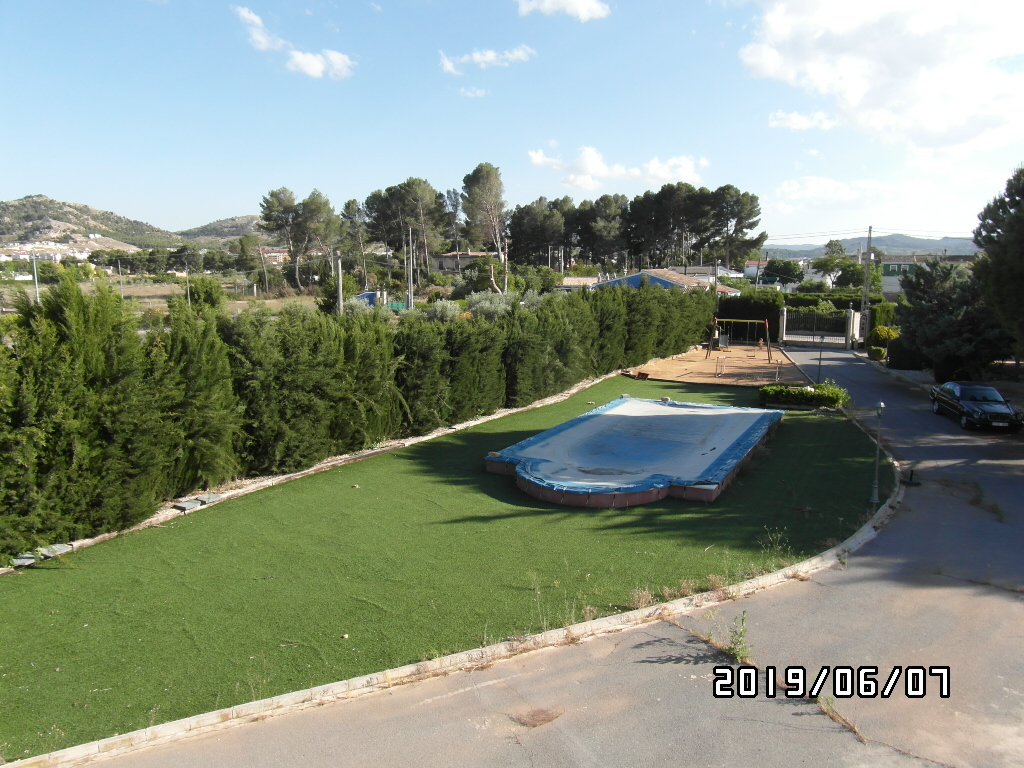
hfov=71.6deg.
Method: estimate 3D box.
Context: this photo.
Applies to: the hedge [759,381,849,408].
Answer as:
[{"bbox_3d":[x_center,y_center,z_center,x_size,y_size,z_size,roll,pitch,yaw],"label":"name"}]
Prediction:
[{"bbox_3d":[12.302,0.394,30.304,3.500,0.800,1.900,3,10,15],"label":"hedge"}]

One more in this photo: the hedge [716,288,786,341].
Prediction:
[{"bbox_3d":[18.060,-5.046,53.647,4.900,3.750,1.700,4,11,24],"label":"hedge"}]

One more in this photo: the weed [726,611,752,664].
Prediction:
[{"bbox_3d":[3.457,3.819,10.677,0.310,0.770,0.310,0,10,0],"label":"weed"}]

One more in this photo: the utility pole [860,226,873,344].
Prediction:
[{"bbox_3d":[27.277,-7.670,54.487,0.500,8.640,0.500,4,11,25],"label":"utility pole"}]

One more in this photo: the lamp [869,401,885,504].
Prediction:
[{"bbox_3d":[8.912,1.686,17.328,0.300,2.570,0.300,0,10,0],"label":"lamp"}]

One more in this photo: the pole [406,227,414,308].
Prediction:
[{"bbox_3d":[-10.192,-10.898,71.182,0.250,9.370,0.250,0,10,0],"label":"pole"}]

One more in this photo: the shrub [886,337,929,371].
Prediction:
[{"bbox_3d":[21.950,-1.735,39.334,2.000,1.850,1.600,2,10,13],"label":"shrub"}]

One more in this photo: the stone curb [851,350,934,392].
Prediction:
[{"bbox_3d":[21.271,-0.955,40.322,0.300,0.180,15.100,2,10,13],"label":"stone curb"}]

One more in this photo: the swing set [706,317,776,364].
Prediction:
[{"bbox_3d":[14.104,-2.767,43.885,3.600,2.550,1.800,5,11,27],"label":"swing set"}]

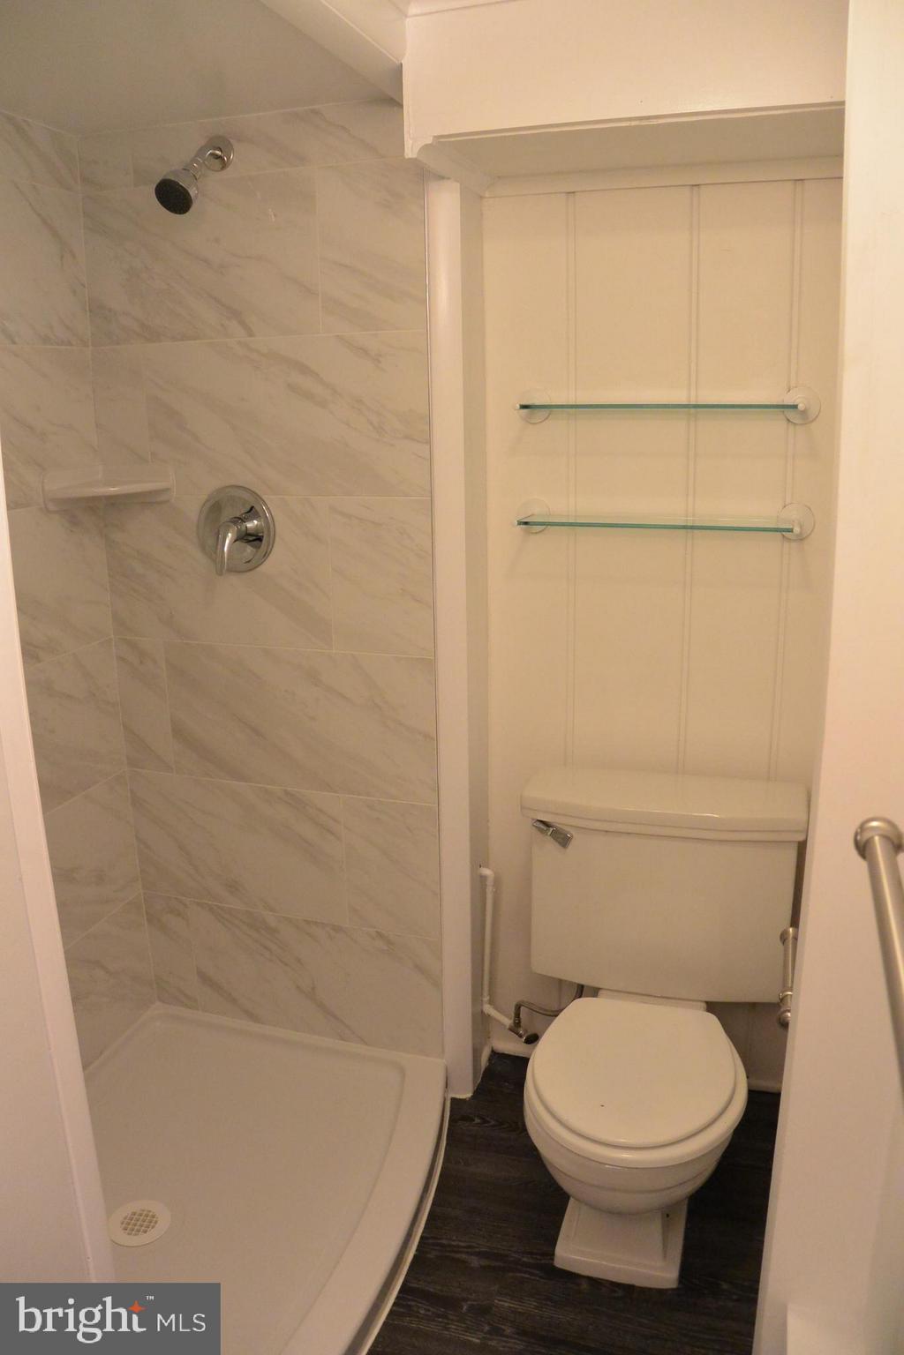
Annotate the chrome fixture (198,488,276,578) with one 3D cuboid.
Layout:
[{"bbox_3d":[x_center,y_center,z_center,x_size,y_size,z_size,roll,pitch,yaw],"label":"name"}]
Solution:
[{"bbox_3d":[-0.452,-0.292,2.044,0.178,0.182,0.080,4,15,18],"label":"chrome fixture"}]

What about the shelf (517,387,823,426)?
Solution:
[{"bbox_3d":[0.391,-0.500,1.873,0.550,0.070,0.125,4,15,18],"label":"shelf"}]

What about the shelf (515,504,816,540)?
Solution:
[{"bbox_3d":[0.382,-0.290,1.898,0.560,0.065,0.140,4,15,18],"label":"shelf"}]

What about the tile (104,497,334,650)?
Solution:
[{"bbox_3d":[-0.492,-0.224,2.120,0.530,0.305,0.012,4,15,18],"label":"tile"}]

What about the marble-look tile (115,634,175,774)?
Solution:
[{"bbox_3d":[-0.677,0.059,2.239,0.127,0.303,0.010,4,15,18],"label":"marble-look tile"}]

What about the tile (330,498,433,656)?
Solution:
[{"bbox_3d":[-0.137,-0.196,1.985,0.213,0.303,0.010,4,15,18],"label":"tile"}]

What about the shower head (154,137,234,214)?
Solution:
[{"bbox_3d":[-0.465,-0.883,1.819,0.082,0.170,0.186,4,15,18],"label":"shower head"}]

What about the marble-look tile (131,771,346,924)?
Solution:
[{"bbox_3d":[-0.480,0.374,2.270,0.530,0.305,0.012,4,15,18],"label":"marble-look tile"}]

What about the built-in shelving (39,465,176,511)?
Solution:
[{"bbox_3d":[-0.705,-0.388,2.066,0.255,0.080,0.165,-8,15,-25],"label":"built-in shelving"}]

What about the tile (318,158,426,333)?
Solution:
[{"bbox_3d":[-0.145,-0.774,1.838,0.213,0.303,0.010,4,15,18],"label":"tile"}]

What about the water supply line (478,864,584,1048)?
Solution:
[{"bbox_3d":[0.161,0.594,2.148,0.235,0.385,0.110,4,15,18],"label":"water supply line"}]

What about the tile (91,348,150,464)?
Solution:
[{"bbox_3d":[-0.681,-0.530,2.111,0.130,0.305,0.012,4,15,18],"label":"tile"}]

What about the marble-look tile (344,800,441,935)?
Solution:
[{"bbox_3d":[-0.126,0.400,2.132,0.213,0.303,0.010,4,15,18],"label":"marble-look tile"}]

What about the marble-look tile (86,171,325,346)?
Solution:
[{"bbox_3d":[-0.494,-0.809,1.976,0.530,0.305,0.012,4,15,18],"label":"marble-look tile"}]

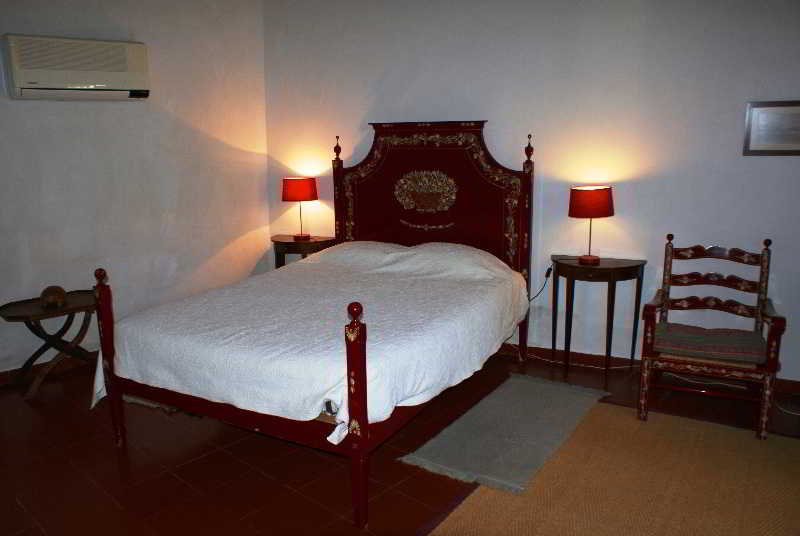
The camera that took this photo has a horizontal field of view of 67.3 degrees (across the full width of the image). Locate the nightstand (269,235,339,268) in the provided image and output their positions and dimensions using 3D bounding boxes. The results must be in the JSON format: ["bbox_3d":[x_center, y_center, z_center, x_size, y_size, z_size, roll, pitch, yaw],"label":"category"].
[{"bbox_3d":[-0.834,0.150,5.012,0.600,0.757,0.310,5,13,25],"label":"nightstand"}]

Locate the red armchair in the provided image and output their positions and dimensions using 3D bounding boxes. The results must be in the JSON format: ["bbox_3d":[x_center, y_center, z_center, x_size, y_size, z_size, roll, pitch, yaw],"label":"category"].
[{"bbox_3d":[1.728,0.344,3.329,0.650,0.965,0.590,5,13,25],"label":"red armchair"}]

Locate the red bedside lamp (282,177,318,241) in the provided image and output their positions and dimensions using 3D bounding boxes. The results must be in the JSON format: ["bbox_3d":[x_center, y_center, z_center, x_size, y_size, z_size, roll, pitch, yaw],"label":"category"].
[{"bbox_3d":[-0.818,-0.480,4.953,0.292,0.500,0.292,-1,11,0],"label":"red bedside lamp"}]

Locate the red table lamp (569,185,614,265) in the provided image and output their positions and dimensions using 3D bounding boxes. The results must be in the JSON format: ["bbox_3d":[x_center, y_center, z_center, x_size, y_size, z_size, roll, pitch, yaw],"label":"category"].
[{"bbox_3d":[1.210,-0.267,3.796,0.292,0.480,0.292,5,13,25],"label":"red table lamp"}]

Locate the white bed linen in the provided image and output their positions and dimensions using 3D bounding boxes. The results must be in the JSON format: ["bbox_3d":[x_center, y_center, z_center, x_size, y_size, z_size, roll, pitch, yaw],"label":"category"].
[{"bbox_3d":[-0.335,0.230,3.532,1.680,0.510,2.100,5,13,29],"label":"white bed linen"}]

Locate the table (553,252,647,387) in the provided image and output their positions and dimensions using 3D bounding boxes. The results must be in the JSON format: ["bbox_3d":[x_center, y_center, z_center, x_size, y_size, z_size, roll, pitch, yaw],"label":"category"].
[{"bbox_3d":[1.241,0.340,3.913,0.600,0.757,0.320,5,13,25],"label":"table"}]

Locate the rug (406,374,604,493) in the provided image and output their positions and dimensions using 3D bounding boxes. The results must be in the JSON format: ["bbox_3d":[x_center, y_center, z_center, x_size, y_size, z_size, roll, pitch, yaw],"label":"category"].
[{"bbox_3d":[0.644,0.848,3.324,0.635,0.012,1.310,7,14,33],"label":"rug"}]

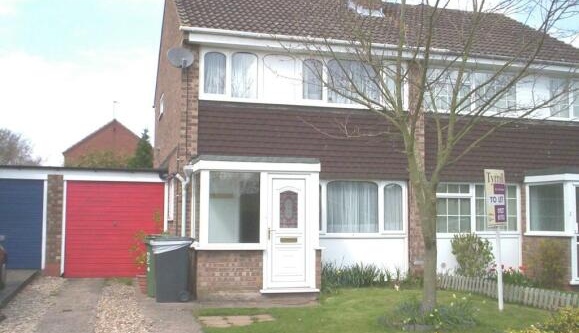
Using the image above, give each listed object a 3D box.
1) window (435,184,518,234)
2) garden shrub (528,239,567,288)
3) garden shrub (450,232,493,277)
[{"bbox_3d":[3.947,0.894,13.573,2.242,1.122,0.100,2,-5,-16],"label":"window"},{"bbox_3d":[5.188,1.981,12.826,0.831,1.017,0.700,2,-5,-16],"label":"garden shrub"},{"bbox_3d":[3.678,1.807,12.769,0.910,0.944,0.800,2,-5,-16],"label":"garden shrub"}]

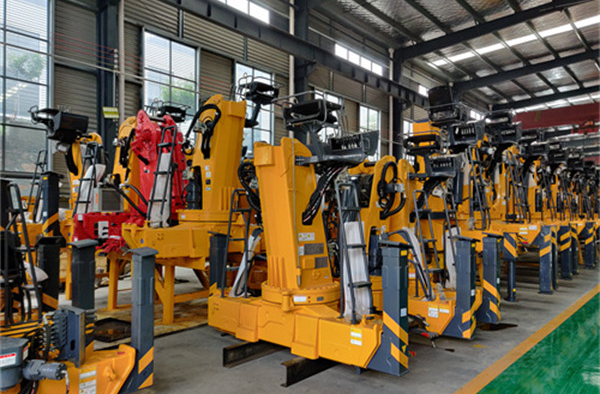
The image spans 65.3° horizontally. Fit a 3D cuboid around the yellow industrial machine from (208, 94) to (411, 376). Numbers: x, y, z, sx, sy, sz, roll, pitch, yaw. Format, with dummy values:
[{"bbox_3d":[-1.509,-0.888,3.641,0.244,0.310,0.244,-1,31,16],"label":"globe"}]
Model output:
[{"bbox_3d":[-0.048,0.297,4.581,2.525,2.222,1.151,-2,-3,39],"label":"yellow industrial machine"}]

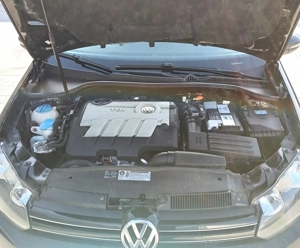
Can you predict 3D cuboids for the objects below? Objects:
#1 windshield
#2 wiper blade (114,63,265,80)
[{"bbox_3d":[0.032,-0.684,2.171,1.410,0.160,0.880,1,57,2],"label":"windshield"},{"bbox_3d":[0.253,-0.328,1.884,0.896,0.050,0.070,3,28,-5],"label":"wiper blade"}]

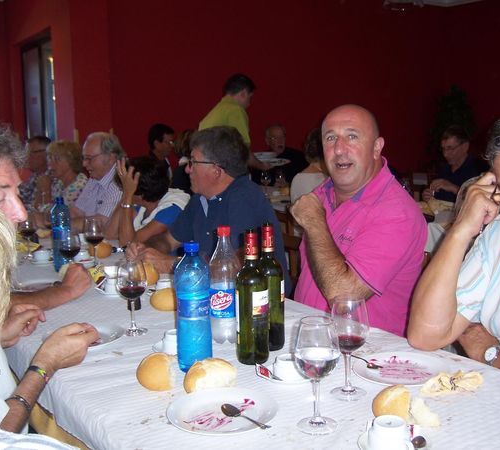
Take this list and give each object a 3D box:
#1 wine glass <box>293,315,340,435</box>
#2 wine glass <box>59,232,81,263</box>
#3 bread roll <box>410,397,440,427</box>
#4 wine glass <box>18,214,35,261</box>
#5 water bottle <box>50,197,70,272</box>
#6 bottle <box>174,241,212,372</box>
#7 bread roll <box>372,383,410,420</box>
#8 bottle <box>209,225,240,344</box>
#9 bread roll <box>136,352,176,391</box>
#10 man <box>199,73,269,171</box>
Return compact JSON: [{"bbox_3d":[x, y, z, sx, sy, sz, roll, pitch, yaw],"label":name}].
[{"bbox_3d":[0.123,0.273,1.145,0.087,0.201,0.087,-1,8,0],"label":"wine glass"},{"bbox_3d":[-0.671,0.112,2.340,0.083,0.196,0.083,-1,8,0],"label":"wine glass"},{"bbox_3d":[0.309,0.329,1.100,0.055,0.038,0.055,-1,8,0],"label":"bread roll"},{"bbox_3d":[-0.984,0.053,2.773,0.083,0.196,0.083,-1,8,0],"label":"wine glass"},{"bbox_3d":[-0.758,0.037,2.503,0.084,0.300,0.084,-1,8,0],"label":"water bottle"},{"bbox_3d":[-0.129,0.185,1.442,0.084,0.295,0.084,-3,9,-17],"label":"bottle"},{"bbox_3d":[0.252,0.318,1.110,0.072,0.058,0.075,-1,8,0],"label":"bread roll"},{"bbox_3d":[-0.065,0.146,1.536,0.078,0.280,0.078,-1,8,0],"label":"bottle"},{"bbox_3d":[-0.206,0.312,1.361,0.080,0.068,0.080,1,8,11],"label":"bread roll"},{"bbox_3d":[-0.120,-0.215,4.405,0.580,1.660,0.520,-5,9,-25],"label":"man"}]

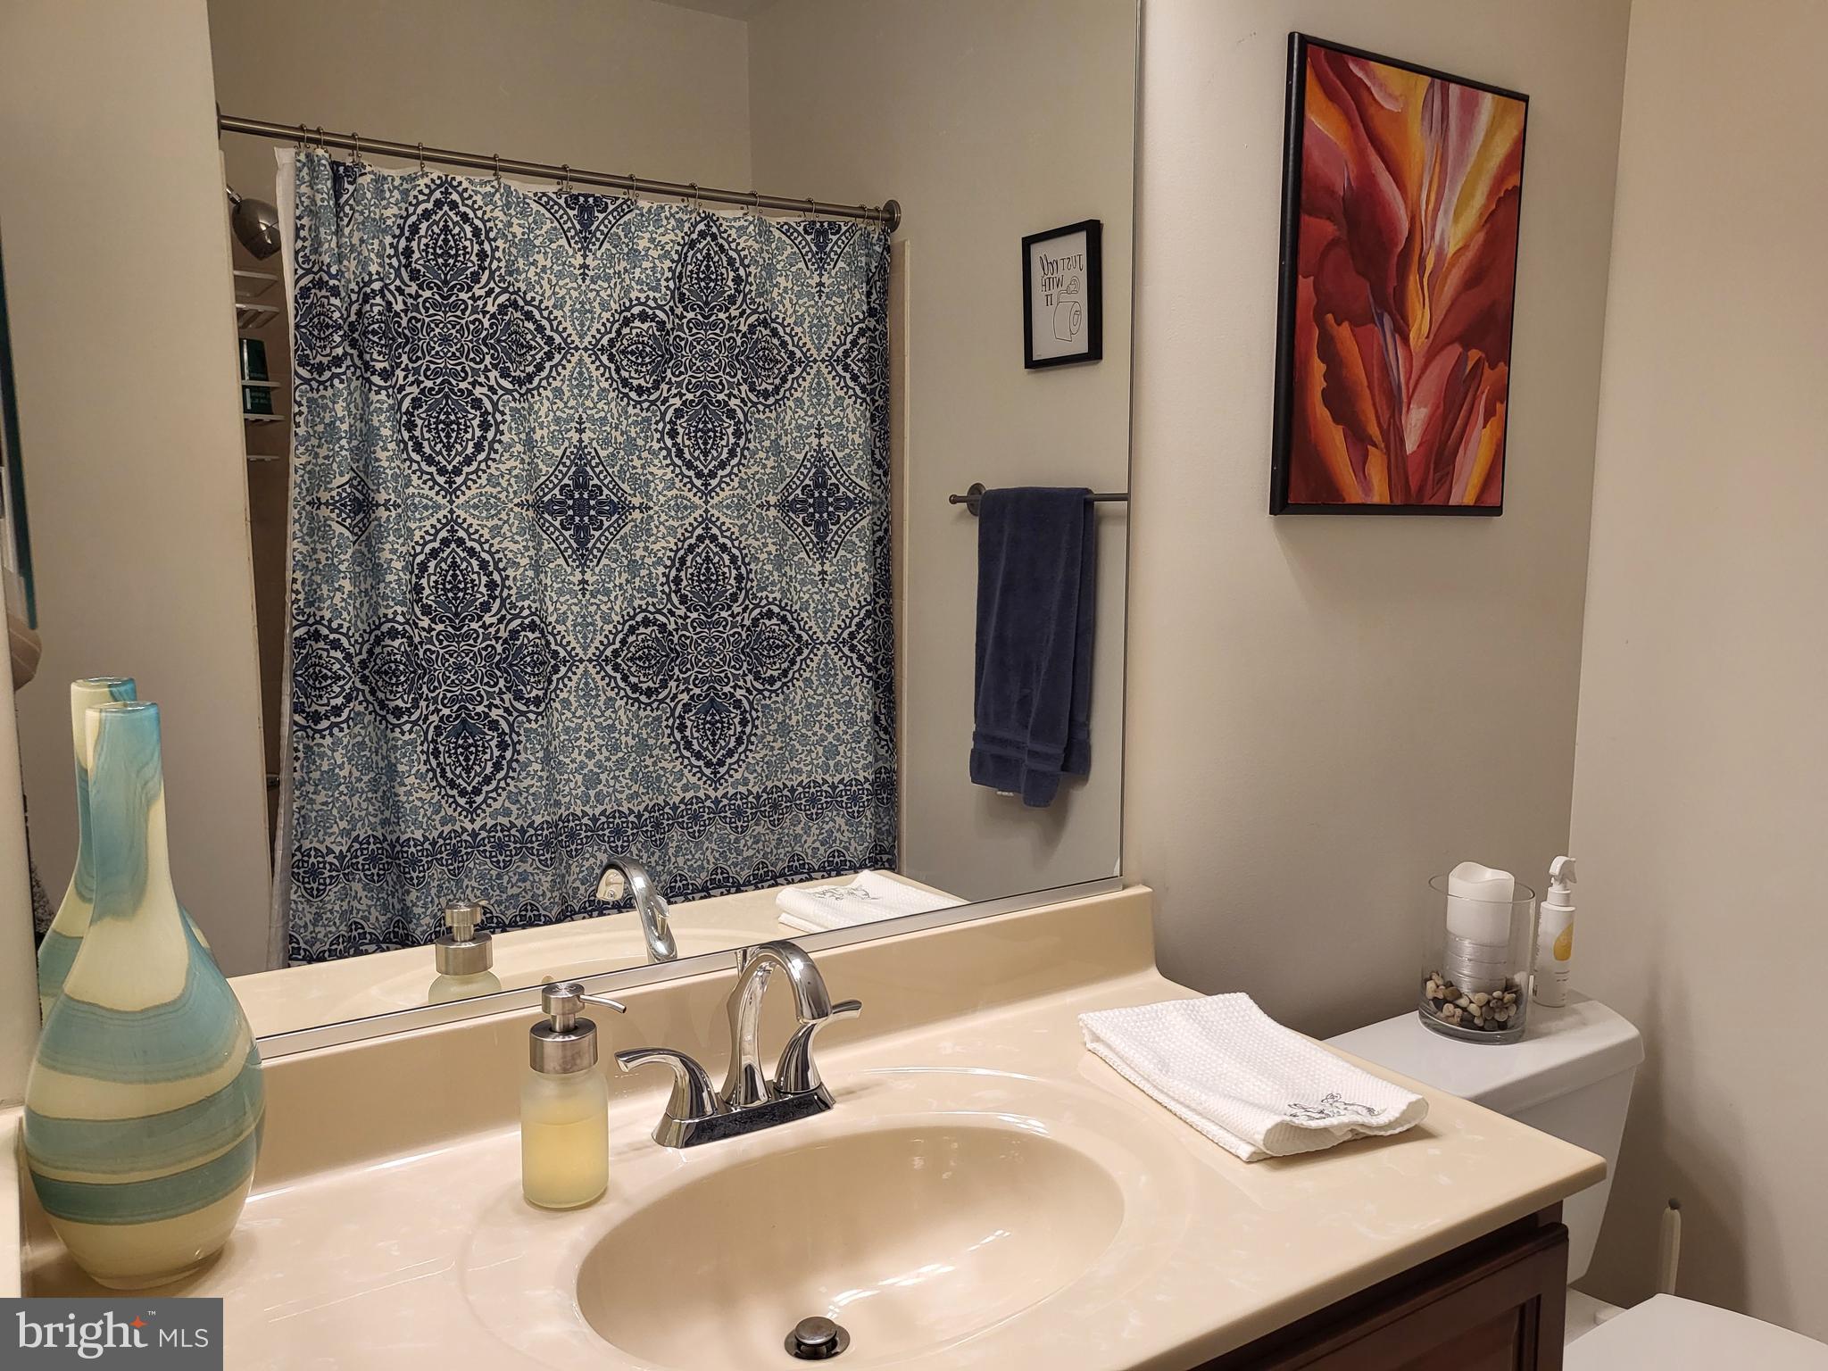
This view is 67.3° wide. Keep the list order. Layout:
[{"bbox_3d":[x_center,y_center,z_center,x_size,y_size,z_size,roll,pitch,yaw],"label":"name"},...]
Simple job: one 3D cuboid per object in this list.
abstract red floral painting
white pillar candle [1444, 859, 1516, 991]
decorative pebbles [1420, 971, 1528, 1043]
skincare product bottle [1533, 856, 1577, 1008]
[{"bbox_3d":[0.594,-0.469,1.656,0.420,0.525,0.022,-5,9,-33],"label":"abstract red floral painting"},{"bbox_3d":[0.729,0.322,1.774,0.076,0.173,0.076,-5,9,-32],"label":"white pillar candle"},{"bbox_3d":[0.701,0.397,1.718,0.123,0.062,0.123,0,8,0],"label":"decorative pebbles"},{"bbox_3d":[0.844,0.321,1.793,0.047,0.195,0.042,-1,8,-11],"label":"skincare product bottle"}]

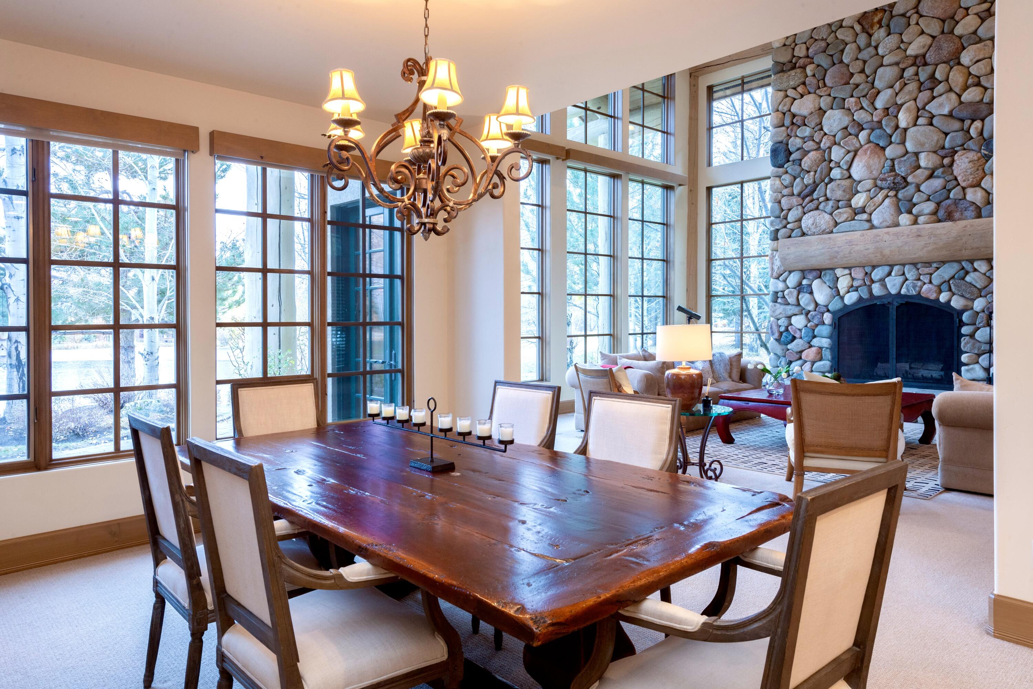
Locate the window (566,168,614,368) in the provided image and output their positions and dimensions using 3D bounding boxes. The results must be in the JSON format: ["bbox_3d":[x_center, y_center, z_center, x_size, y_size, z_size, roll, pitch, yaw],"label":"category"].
[{"bbox_3d":[1.072,-0.983,9.865,1.100,2.930,0.120,-2,3,-43],"label":"window"}]

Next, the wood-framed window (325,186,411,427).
[{"bbox_3d":[-1.100,-0.285,5.053,0.730,1.800,0.120,-2,3,-43],"label":"wood-framed window"}]

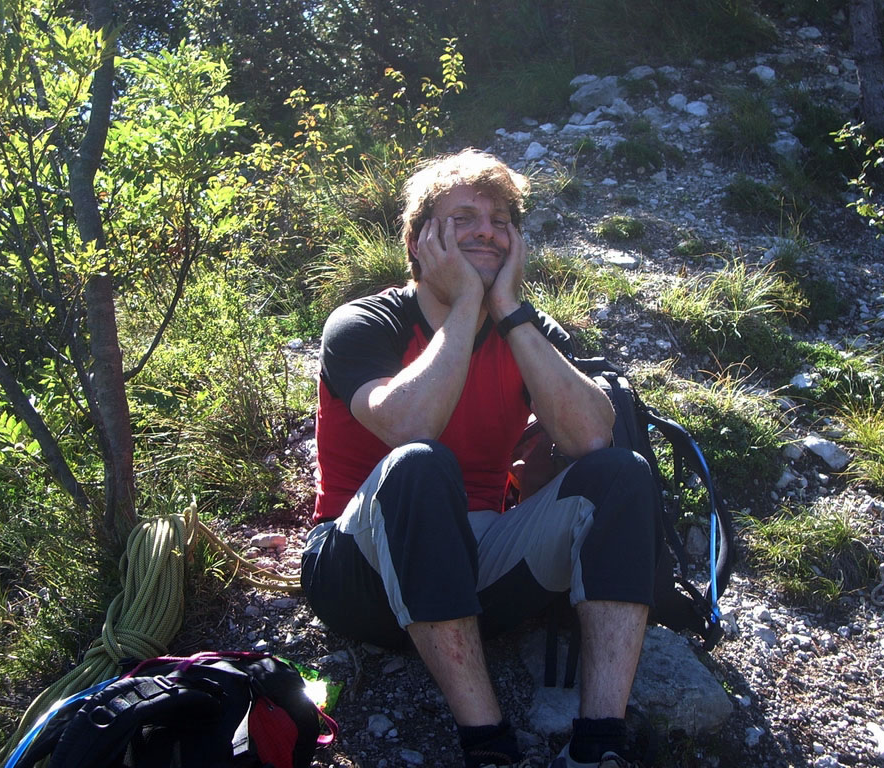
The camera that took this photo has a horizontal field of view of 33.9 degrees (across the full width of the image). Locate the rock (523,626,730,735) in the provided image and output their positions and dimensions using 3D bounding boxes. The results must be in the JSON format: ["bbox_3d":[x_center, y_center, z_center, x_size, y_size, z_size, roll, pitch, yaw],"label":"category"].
[{"bbox_3d":[0.290,0.474,2.300,0.325,0.140,0.240,0,12,0],"label":"rock"}]

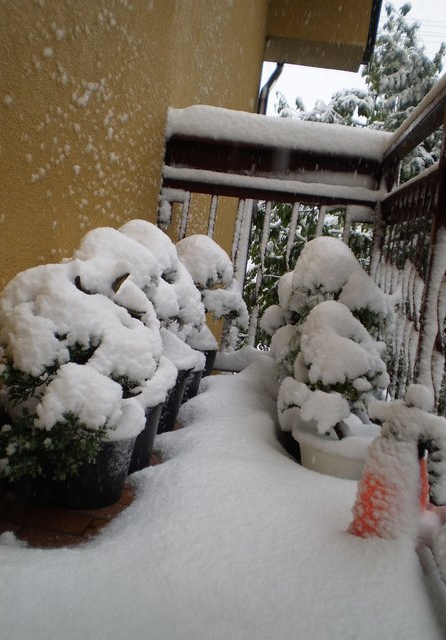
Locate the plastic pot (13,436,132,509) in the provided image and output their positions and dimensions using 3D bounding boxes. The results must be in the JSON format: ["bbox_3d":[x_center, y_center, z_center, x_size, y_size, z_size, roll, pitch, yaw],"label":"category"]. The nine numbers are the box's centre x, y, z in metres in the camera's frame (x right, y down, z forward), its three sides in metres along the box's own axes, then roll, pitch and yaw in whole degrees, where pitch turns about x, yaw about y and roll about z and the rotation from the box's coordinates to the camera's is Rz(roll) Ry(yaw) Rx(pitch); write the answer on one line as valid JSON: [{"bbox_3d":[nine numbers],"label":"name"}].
[{"bbox_3d":[-0.352,0.307,1.802,0.295,0.180,0.295,7,6,-1],"label":"plastic pot"}]

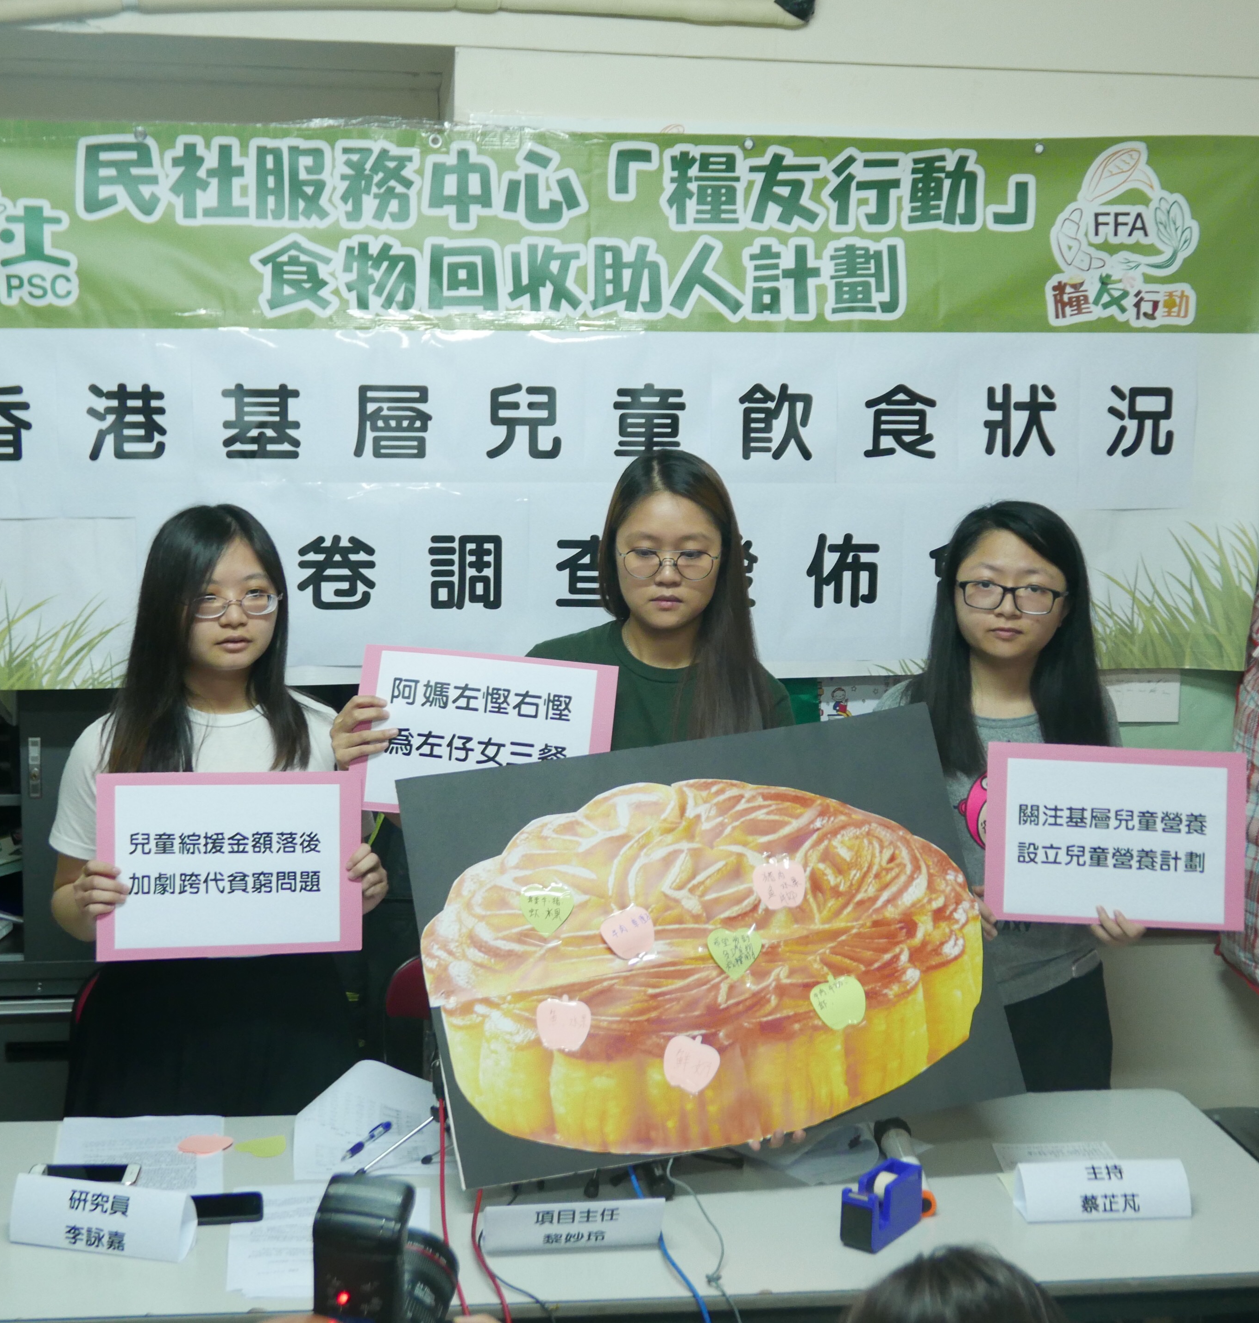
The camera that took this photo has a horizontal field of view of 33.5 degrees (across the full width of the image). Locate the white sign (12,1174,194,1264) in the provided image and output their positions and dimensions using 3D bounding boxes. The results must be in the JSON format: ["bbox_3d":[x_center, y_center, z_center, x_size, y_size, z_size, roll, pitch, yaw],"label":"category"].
[{"bbox_3d":[-0.609,0.643,2.450,0.212,0.070,0.082,3,9,13],"label":"white sign"}]

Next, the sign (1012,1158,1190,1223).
[{"bbox_3d":[0.585,0.646,2.597,0.212,0.062,0.088,0,8,-8],"label":"sign"}]

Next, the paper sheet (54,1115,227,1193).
[{"bbox_3d":[-0.629,0.637,2.689,0.213,0.012,0.297,-1,8,-10],"label":"paper sheet"}]

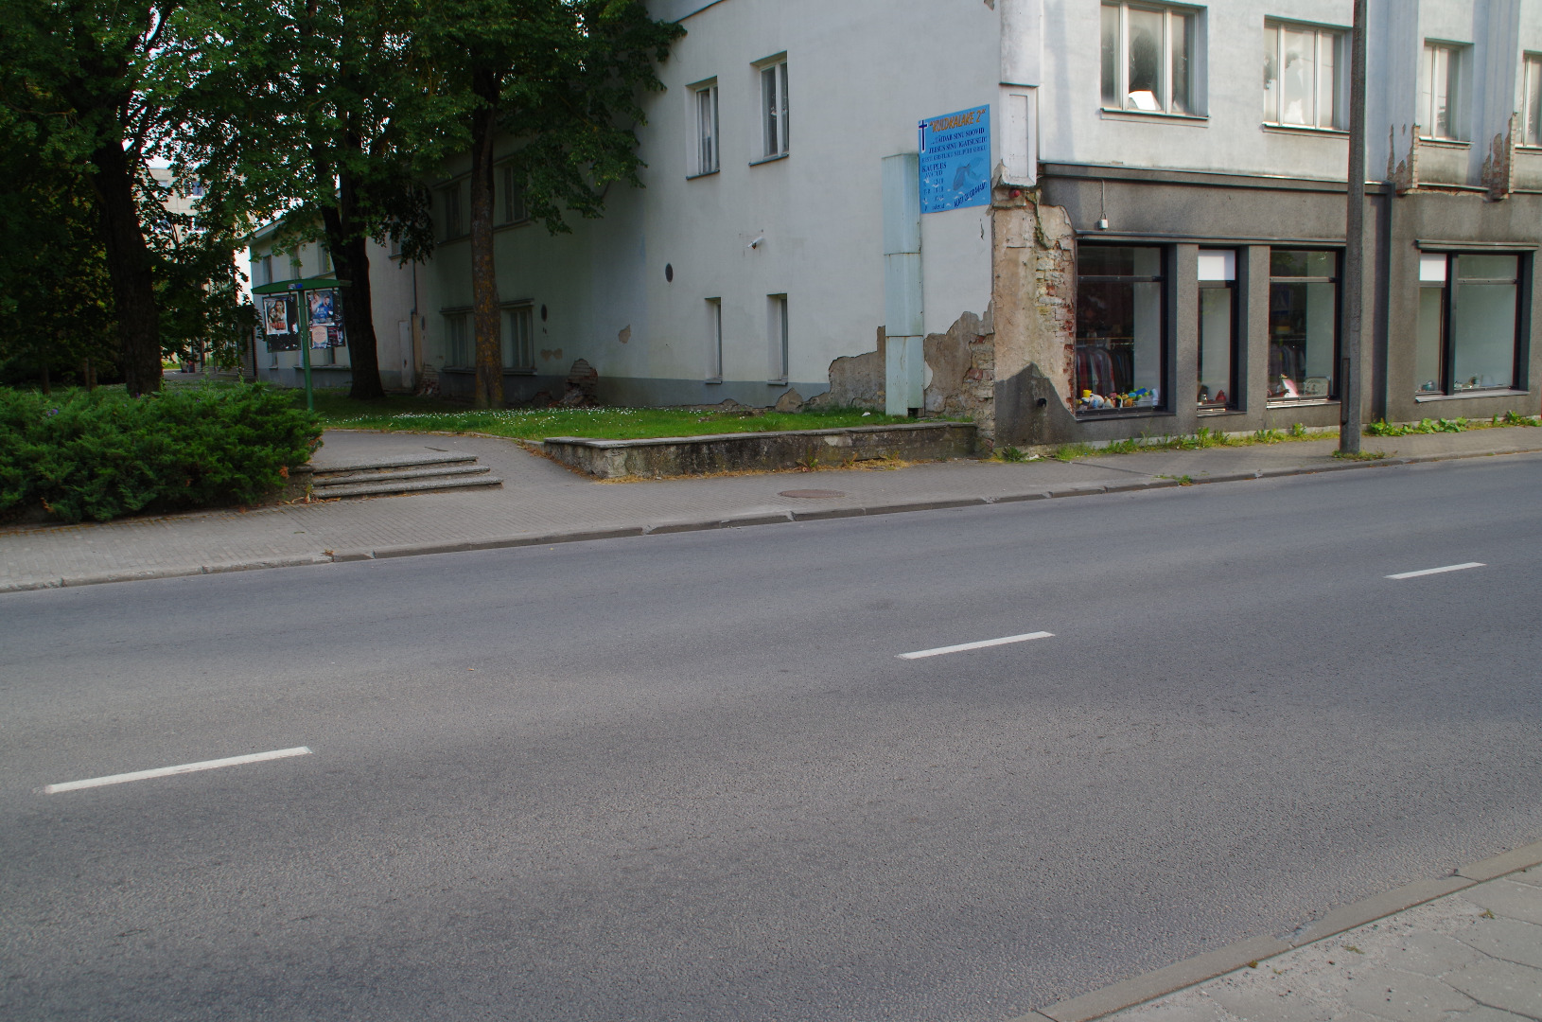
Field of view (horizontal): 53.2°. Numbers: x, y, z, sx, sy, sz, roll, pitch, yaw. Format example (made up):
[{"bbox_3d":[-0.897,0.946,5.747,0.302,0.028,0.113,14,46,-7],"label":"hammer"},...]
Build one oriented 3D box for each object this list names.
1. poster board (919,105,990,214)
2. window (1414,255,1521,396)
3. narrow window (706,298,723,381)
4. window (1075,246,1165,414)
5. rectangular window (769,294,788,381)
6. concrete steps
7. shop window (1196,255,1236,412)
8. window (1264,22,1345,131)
[{"bbox_3d":[2.300,-4.434,19.538,0.050,1.198,1.485,-5,7,-30],"label":"poster board"},{"bbox_3d":[11.146,-2.972,24.547,2.827,2.235,0.150,-5,7,-32],"label":"window"},{"bbox_3d":[-0.843,-2.821,25.516,0.200,1.376,0.554,-5,7,-30],"label":"narrow window"},{"bbox_3d":[4.630,-2.388,20.430,1.764,2.219,0.150,-5,7,-32],"label":"window"},{"bbox_3d":[0.214,-2.649,23.709,0.200,1.352,0.602,-5,7,-30],"label":"rectangular window"},{"bbox_3d":[-3.967,-0.346,16.112,2.024,0.310,1.050,-5,8,-35],"label":"concrete steps"},{"bbox_3d":[6.193,-2.500,21.420,0.917,2.269,0.150,-5,7,-32],"label":"shop window"},{"bbox_3d":[7.591,-6.225,21.962,1.830,1.476,0.150,-5,7,-32],"label":"window"}]

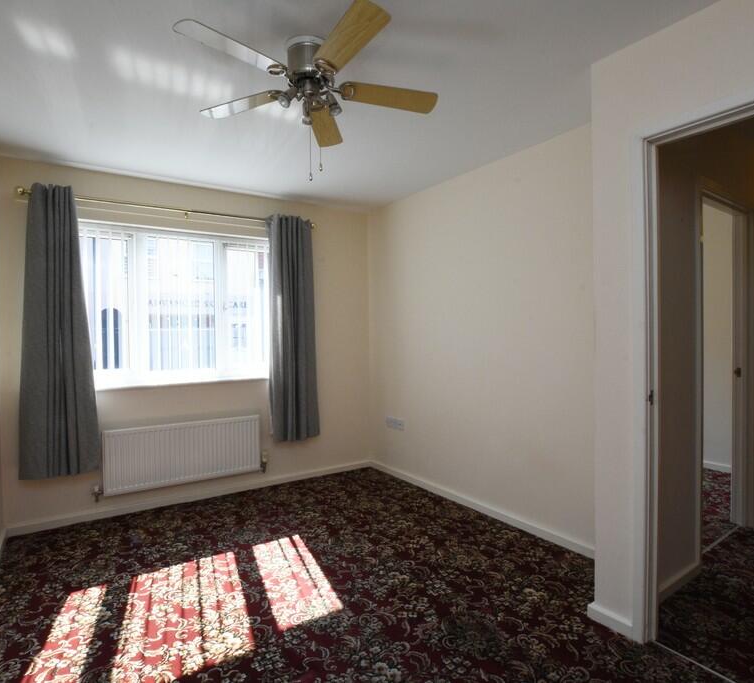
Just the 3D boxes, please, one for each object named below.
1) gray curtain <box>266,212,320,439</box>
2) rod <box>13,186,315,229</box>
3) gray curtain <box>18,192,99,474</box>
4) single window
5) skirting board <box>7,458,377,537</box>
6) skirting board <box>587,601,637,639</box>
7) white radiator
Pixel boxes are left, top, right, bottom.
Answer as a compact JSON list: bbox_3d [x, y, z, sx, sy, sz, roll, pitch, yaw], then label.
[{"bbox_3d":[-0.687,-0.104,3.551,0.420,1.850,0.120,-2,1,-30],"label":"gray curtain"},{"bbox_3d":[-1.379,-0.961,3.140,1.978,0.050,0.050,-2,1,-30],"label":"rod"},{"bbox_3d":[-2.058,-0.070,2.755,0.418,1.857,0.120,-2,1,-30],"label":"gray curtain"},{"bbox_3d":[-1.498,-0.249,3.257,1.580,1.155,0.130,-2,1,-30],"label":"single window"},{"bbox_3d":[-1.204,1.176,3.355,2.650,0.073,0.018,-2,1,-30],"label":"skirting board"},{"bbox_3d":[0.991,1.177,1.804,0.021,0.067,0.195,-2,1,-36],"label":"skirting board"},{"bbox_3d":[-1.408,0.818,3.171,1.050,0.442,0.080,-2,1,-30],"label":"white radiator"}]

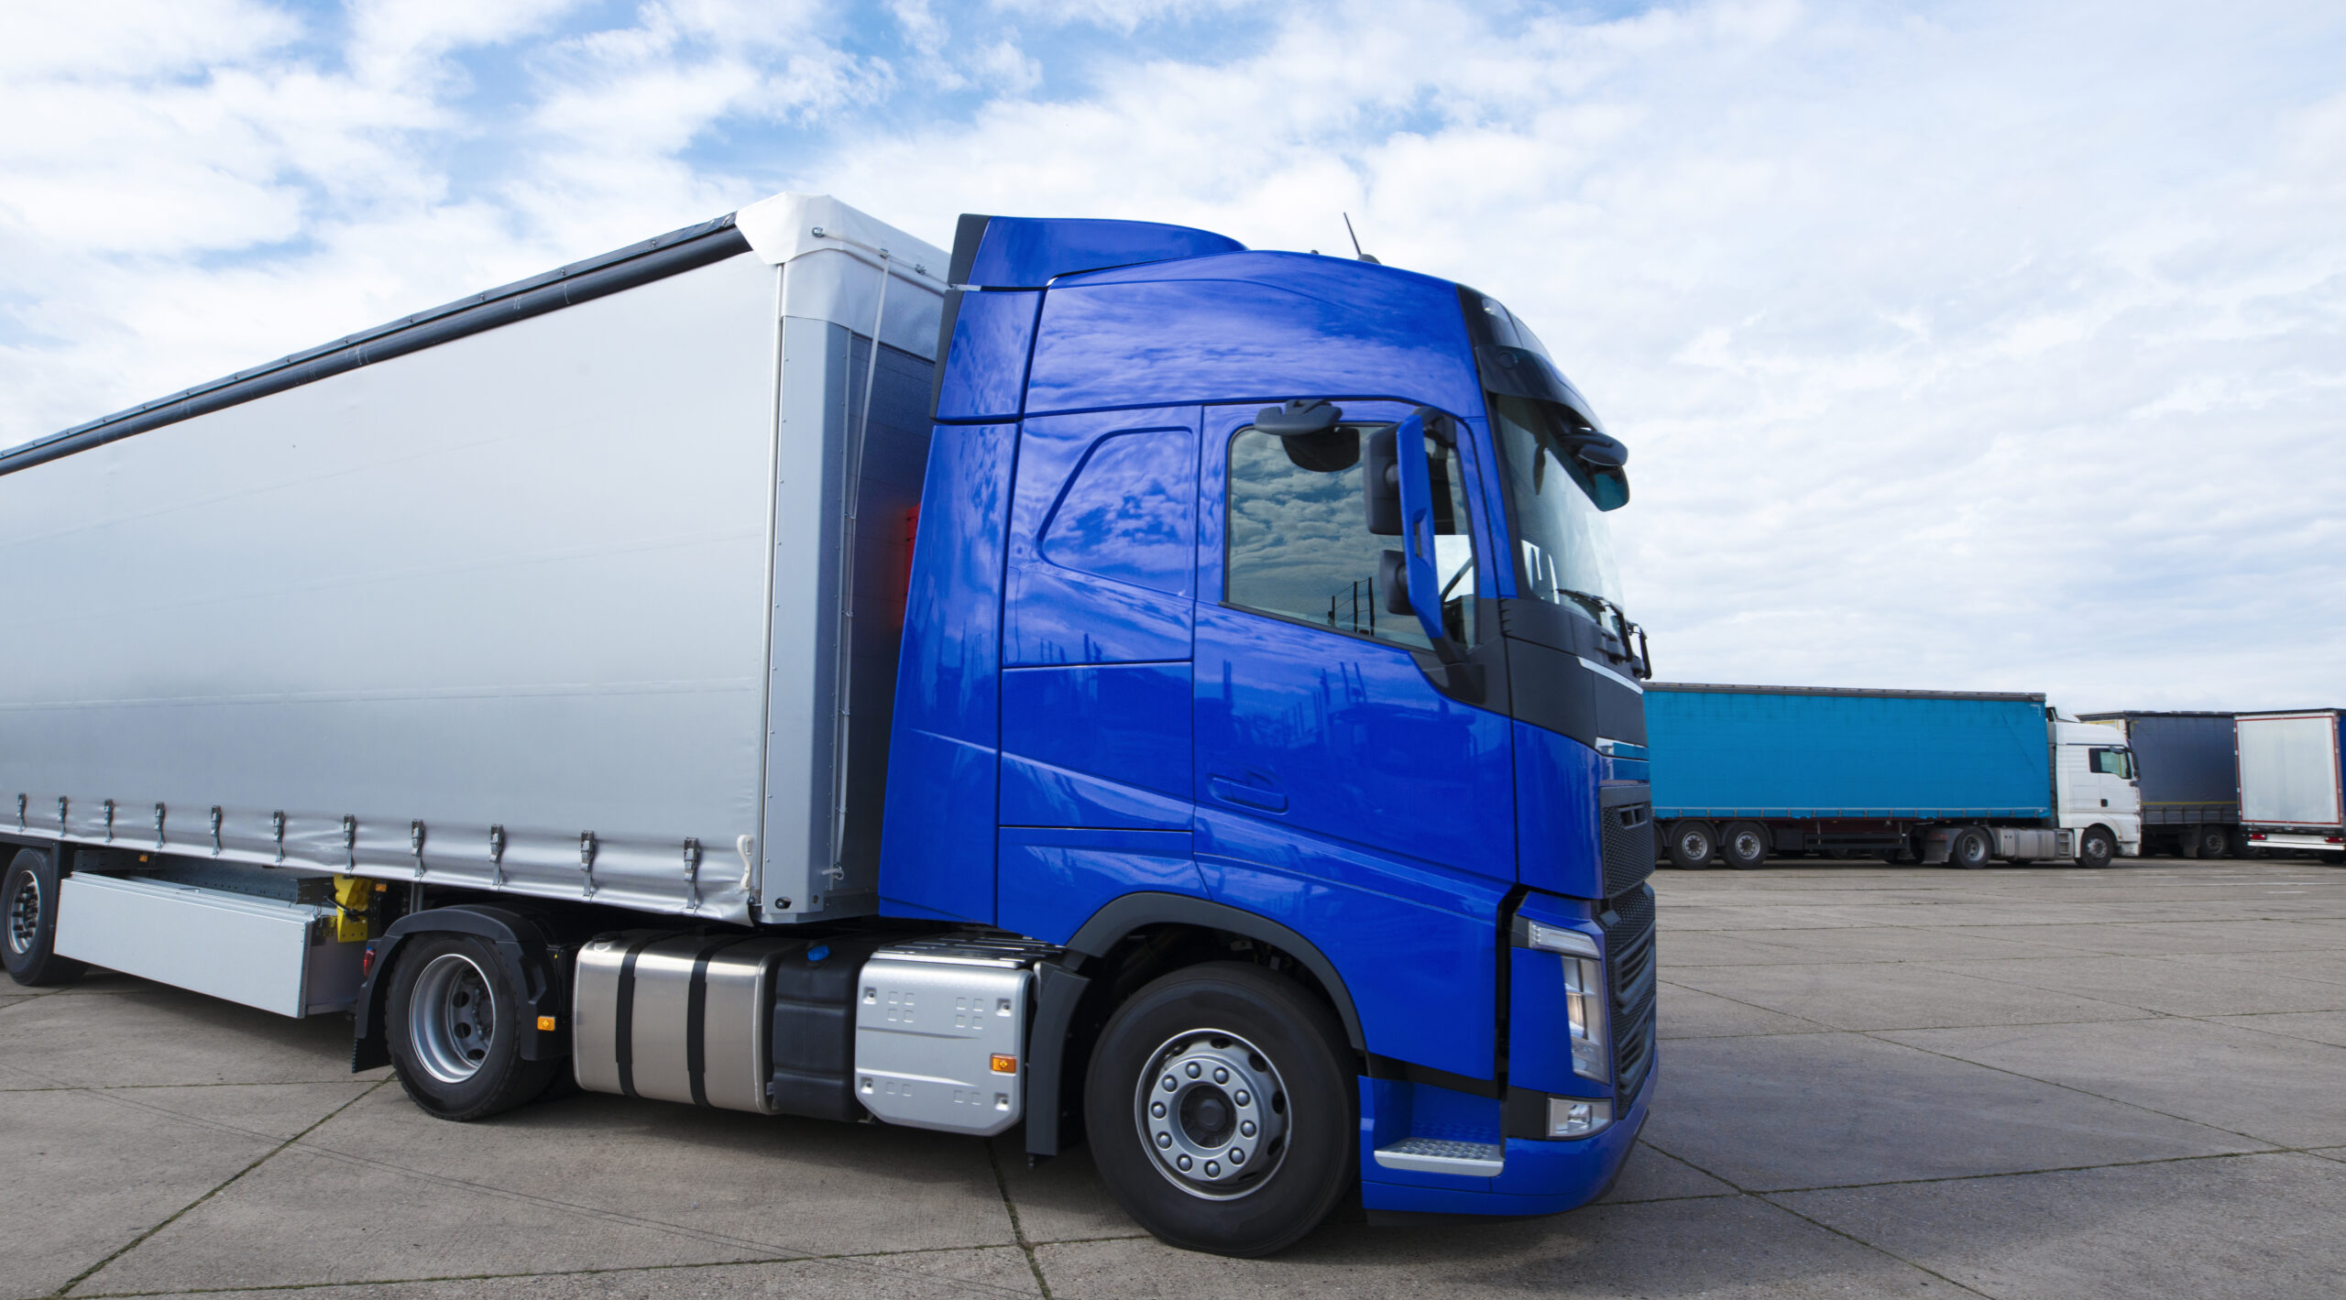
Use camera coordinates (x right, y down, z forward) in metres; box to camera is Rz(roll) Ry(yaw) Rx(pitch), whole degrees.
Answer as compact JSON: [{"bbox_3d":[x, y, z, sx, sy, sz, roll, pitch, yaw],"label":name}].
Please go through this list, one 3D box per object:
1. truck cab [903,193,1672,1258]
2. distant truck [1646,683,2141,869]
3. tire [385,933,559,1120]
[{"bbox_3d":[0.650,0.253,5.897,2.870,3.950,2.580,-1,-6,23],"label":"truck cab"},{"bbox_3d":[14.964,2.986,30.485,16.400,4.000,2.550,3,-6,-14],"label":"distant truck"},{"bbox_3d":[-3.314,1.743,6.260,0.960,0.960,0.330,-1,-6,23],"label":"tire"}]

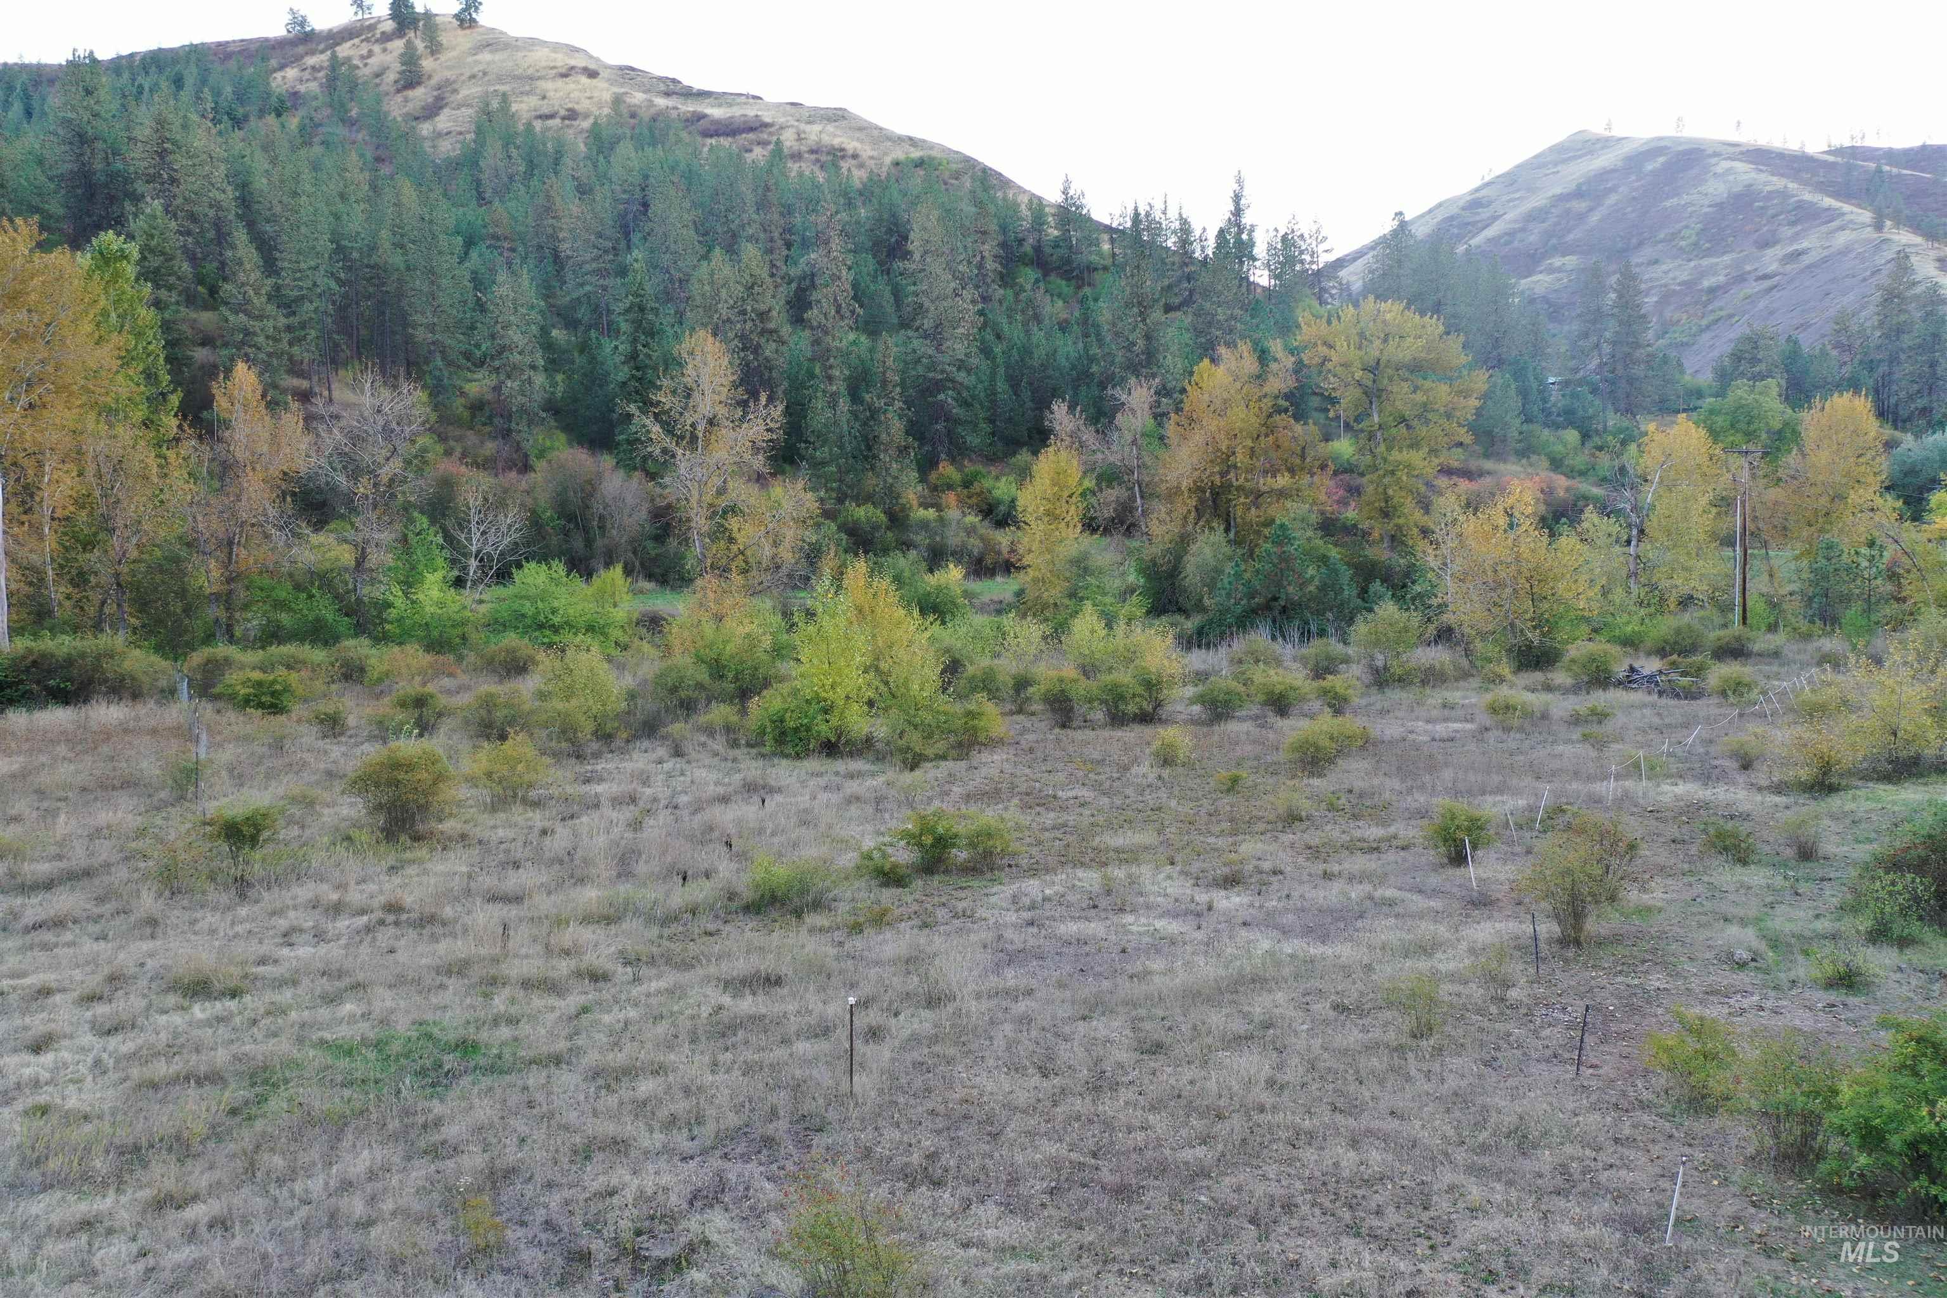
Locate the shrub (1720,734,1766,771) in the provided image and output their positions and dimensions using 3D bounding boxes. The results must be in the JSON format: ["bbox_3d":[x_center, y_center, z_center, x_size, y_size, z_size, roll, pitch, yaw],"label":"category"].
[{"bbox_3d":[24.256,3.237,47.721,1.490,1.160,1.340,0,7,0],"label":"shrub"}]

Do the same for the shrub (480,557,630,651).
[{"bbox_3d":[-22.808,-2.335,83.000,8.170,5.170,6.950,0,5,0],"label":"shrub"}]

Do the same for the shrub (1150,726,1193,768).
[{"bbox_3d":[6.074,3.013,46.500,1.350,1.260,1.290,0,5,0],"label":"shrub"}]

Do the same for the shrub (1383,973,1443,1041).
[{"bbox_3d":[6.562,5.347,22.600,0.868,1.012,0.824,0,5,0],"label":"shrub"}]

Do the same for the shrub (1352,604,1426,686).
[{"bbox_3d":[18.416,-0.203,67.277,3.380,3.540,3.040,0,7,0],"label":"shrub"}]

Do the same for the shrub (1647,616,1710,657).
[{"bbox_3d":[35.935,-0.582,77.264,3.180,2.030,2.860,0,7,0],"label":"shrub"}]

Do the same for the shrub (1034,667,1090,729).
[{"bbox_3d":[3.113,1.689,53.438,1.990,1.980,1.930,0,8,0],"label":"shrub"}]

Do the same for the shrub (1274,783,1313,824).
[{"bbox_3d":[7.910,3.814,37.400,0.957,1.004,0.910,0,5,0],"label":"shrub"}]

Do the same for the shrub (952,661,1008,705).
[{"bbox_3d":[0.229,1.350,57.099,2.237,1.793,2.125,0,6,0],"label":"shrub"}]

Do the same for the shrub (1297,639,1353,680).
[{"bbox_3d":[16.046,0.486,69.151,2.570,1.750,2.310,0,7,0],"label":"shrub"}]

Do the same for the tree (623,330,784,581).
[{"bbox_3d":[-19.974,-13.954,112.000,11.930,19.350,10.740,0,5,0],"label":"tree"}]

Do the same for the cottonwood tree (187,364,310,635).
[{"bbox_3d":[-36.367,-7.365,76.057,6.040,13.930,5.850,0,8,0],"label":"cottonwood tree"}]

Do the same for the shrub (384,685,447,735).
[{"bbox_3d":[-19.727,2.177,53.500,2.200,1.770,2.090,0,5,0],"label":"shrub"}]

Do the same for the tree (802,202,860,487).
[{"bbox_3d":[-12.987,-27.698,138.272,5.280,25.520,5.120,0,8,0],"label":"tree"}]

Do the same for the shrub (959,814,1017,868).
[{"bbox_3d":[0.298,4.211,33.000,1.290,1.330,1.230,0,5,0],"label":"shrub"}]

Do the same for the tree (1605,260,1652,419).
[{"bbox_3d":[92.887,-43.635,215.000,6.563,23.096,6.234,0,5,0],"label":"tree"}]

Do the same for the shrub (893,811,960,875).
[{"bbox_3d":[-0.983,4.143,32.600,1.444,1.394,1.372,0,5,0],"label":"shrub"}]

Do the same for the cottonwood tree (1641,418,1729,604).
[{"bbox_3d":[45.044,-8.295,96.000,5.577,12.986,5.298,0,5,0],"label":"cottonwood tree"}]

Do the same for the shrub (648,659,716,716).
[{"bbox_3d":[-11.063,1.444,57.500,2.540,2.310,2.410,0,5,0],"label":"shrub"}]

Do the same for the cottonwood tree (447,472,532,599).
[{"bbox_3d":[-35.359,-8.014,110.000,6.080,9.110,5.470,0,7,0],"label":"cottonwood tree"}]

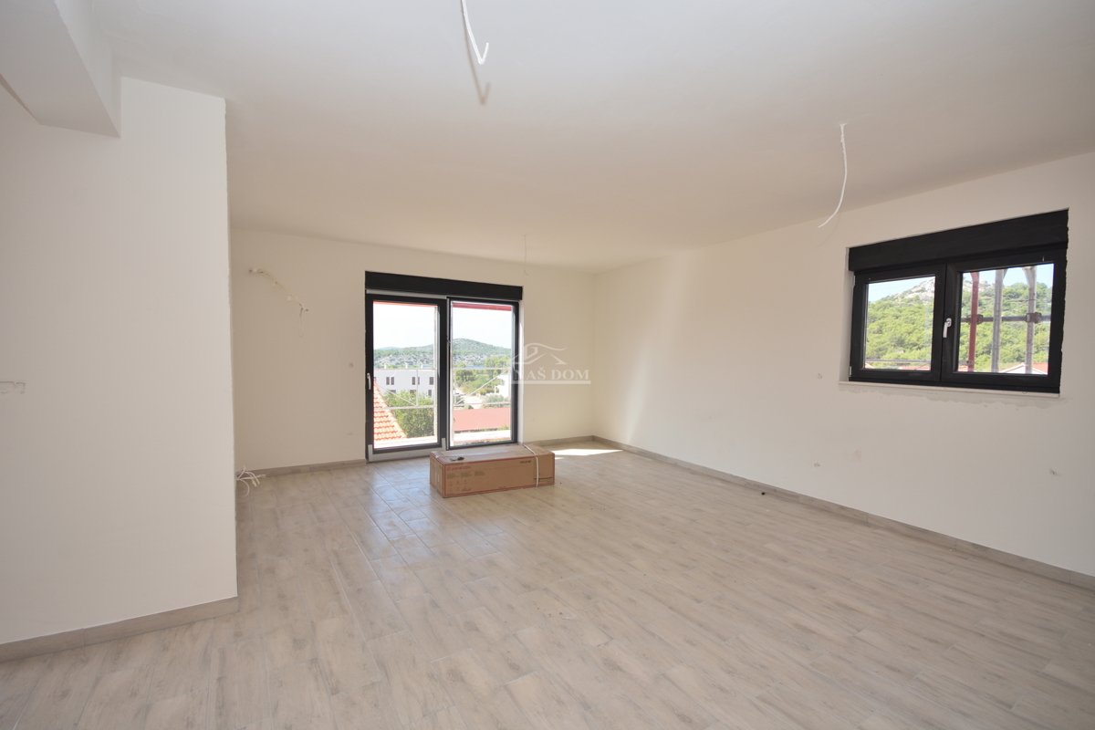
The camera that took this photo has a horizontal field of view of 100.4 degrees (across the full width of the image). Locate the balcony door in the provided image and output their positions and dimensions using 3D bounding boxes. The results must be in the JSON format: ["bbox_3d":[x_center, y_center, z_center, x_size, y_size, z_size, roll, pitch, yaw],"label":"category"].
[{"bbox_3d":[-1.354,0.043,6.219,2.143,2.362,0.170,0,2,-31],"label":"balcony door"}]

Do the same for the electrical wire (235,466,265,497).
[{"bbox_3d":[-2.917,1.121,4.474,0.240,0.250,0.270,0,2,-30],"label":"electrical wire"}]

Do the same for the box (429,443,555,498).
[{"bbox_3d":[-0.575,1.098,4.824,1.180,0.328,0.552,0,2,-27],"label":"box"}]

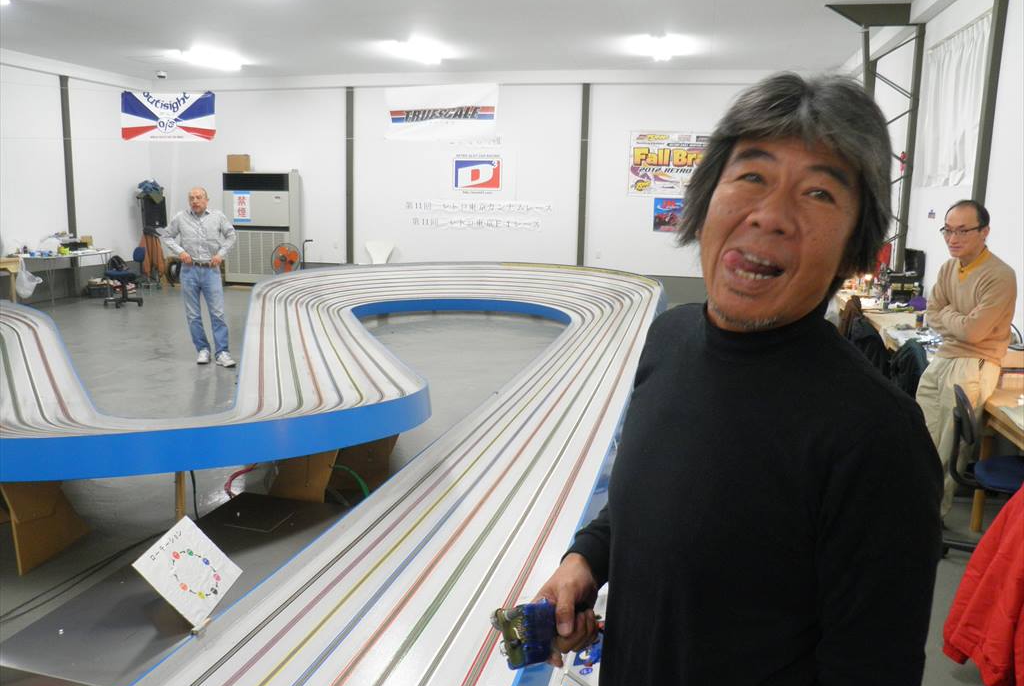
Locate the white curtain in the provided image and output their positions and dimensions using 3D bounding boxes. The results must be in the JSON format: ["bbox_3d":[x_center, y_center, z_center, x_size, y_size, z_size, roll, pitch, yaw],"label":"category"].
[{"bbox_3d":[3.741,-1.987,7.090,0.100,1.300,1.750,3,10,12],"label":"white curtain"}]

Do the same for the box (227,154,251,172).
[{"bbox_3d":[-4.586,-3.030,14.028,0.370,0.300,0.270,3,10,12],"label":"box"}]

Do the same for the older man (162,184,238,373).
[{"bbox_3d":[-3.039,-0.644,8.053,0.700,1.690,0.420,-2,10,-18],"label":"older man"}]

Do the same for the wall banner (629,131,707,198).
[{"bbox_3d":[2.546,-2.733,12.655,1.480,0.960,0.020,3,10,12],"label":"wall banner"}]

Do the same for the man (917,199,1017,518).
[{"bbox_3d":[2.041,0.201,3.769,0.460,1.680,0.520,-4,11,-29],"label":"man"}]

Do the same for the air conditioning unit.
[{"bbox_3d":[-4.238,-1.924,14.160,1.210,1.910,0.410,3,10,12],"label":"air conditioning unit"}]

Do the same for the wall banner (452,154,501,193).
[{"bbox_3d":[-0.567,-2.733,13.339,0.810,0.610,0.020,3,10,12],"label":"wall banner"}]

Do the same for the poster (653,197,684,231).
[{"bbox_3d":[2.450,-1.975,12.805,0.500,0.500,0.020,3,10,12],"label":"poster"}]

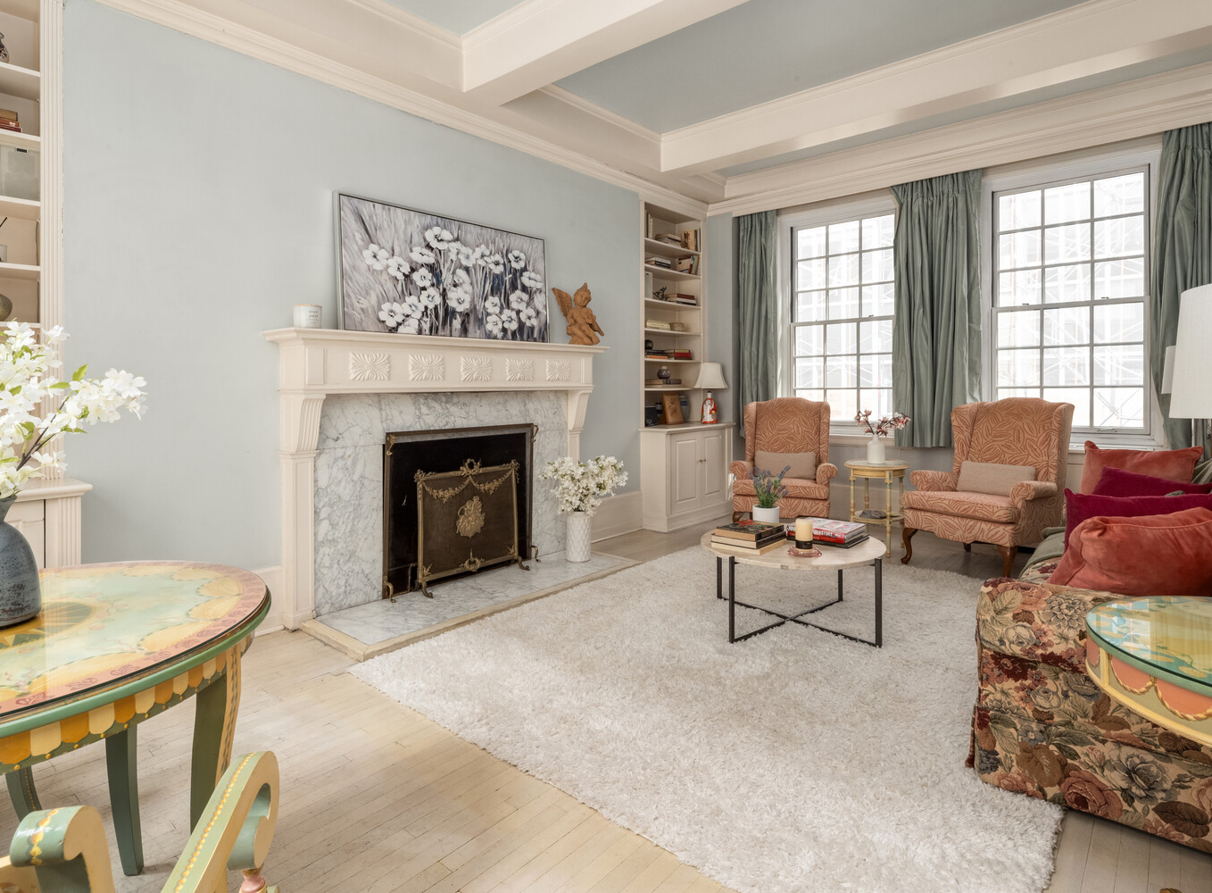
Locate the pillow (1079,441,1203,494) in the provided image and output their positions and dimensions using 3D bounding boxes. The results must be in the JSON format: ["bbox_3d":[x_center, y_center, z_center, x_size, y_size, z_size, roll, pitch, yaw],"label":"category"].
[{"bbox_3d":[2.610,0.193,3.090,0.440,0.430,0.160,3,-10,41],"label":"pillow"}]

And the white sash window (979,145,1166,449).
[{"bbox_3d":[3.213,-0.994,4.417,1.055,1.953,0.150,2,3,42],"label":"white sash window"}]

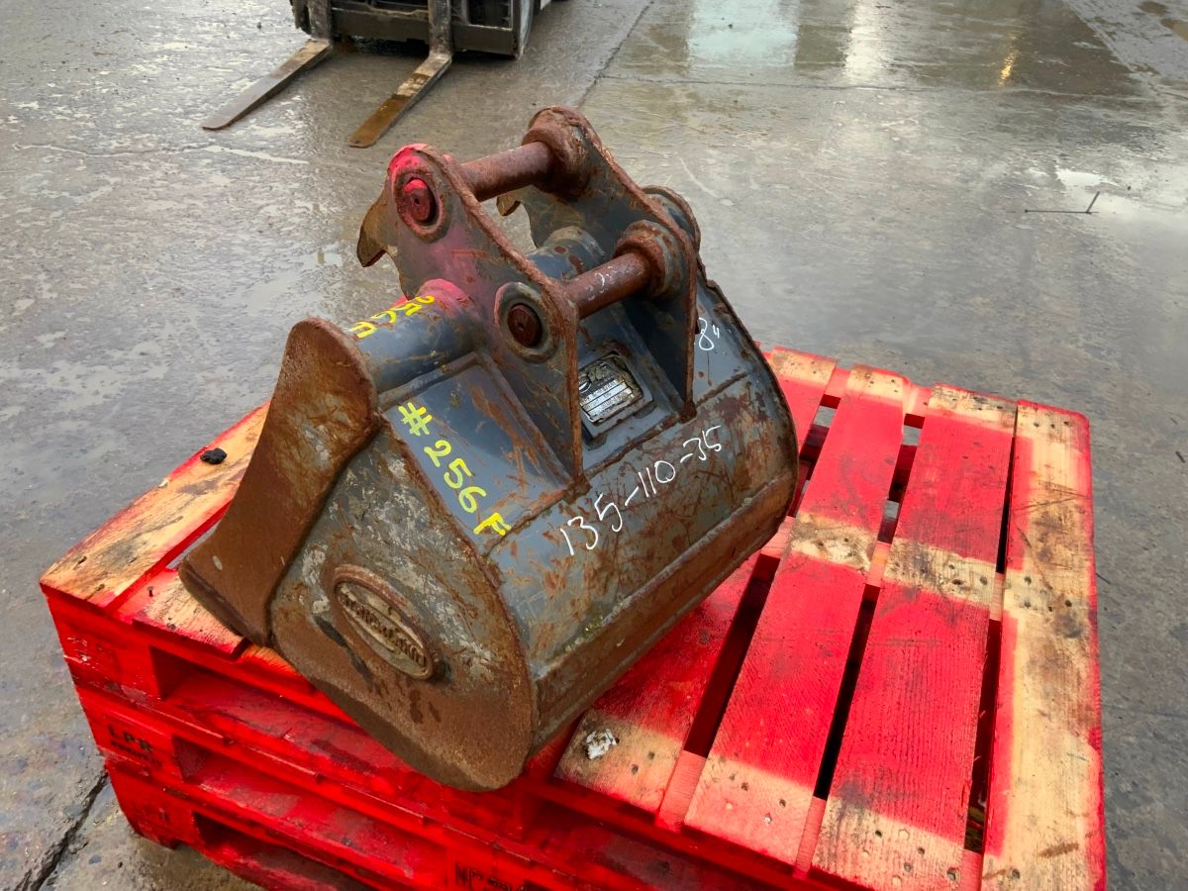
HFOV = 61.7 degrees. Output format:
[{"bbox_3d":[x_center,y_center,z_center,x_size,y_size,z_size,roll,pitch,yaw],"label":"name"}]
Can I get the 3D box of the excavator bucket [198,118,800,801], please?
[{"bbox_3d":[-0.126,-0.038,1.007,0.540,0.605,0.464,28,42,31],"label":"excavator bucket"}]

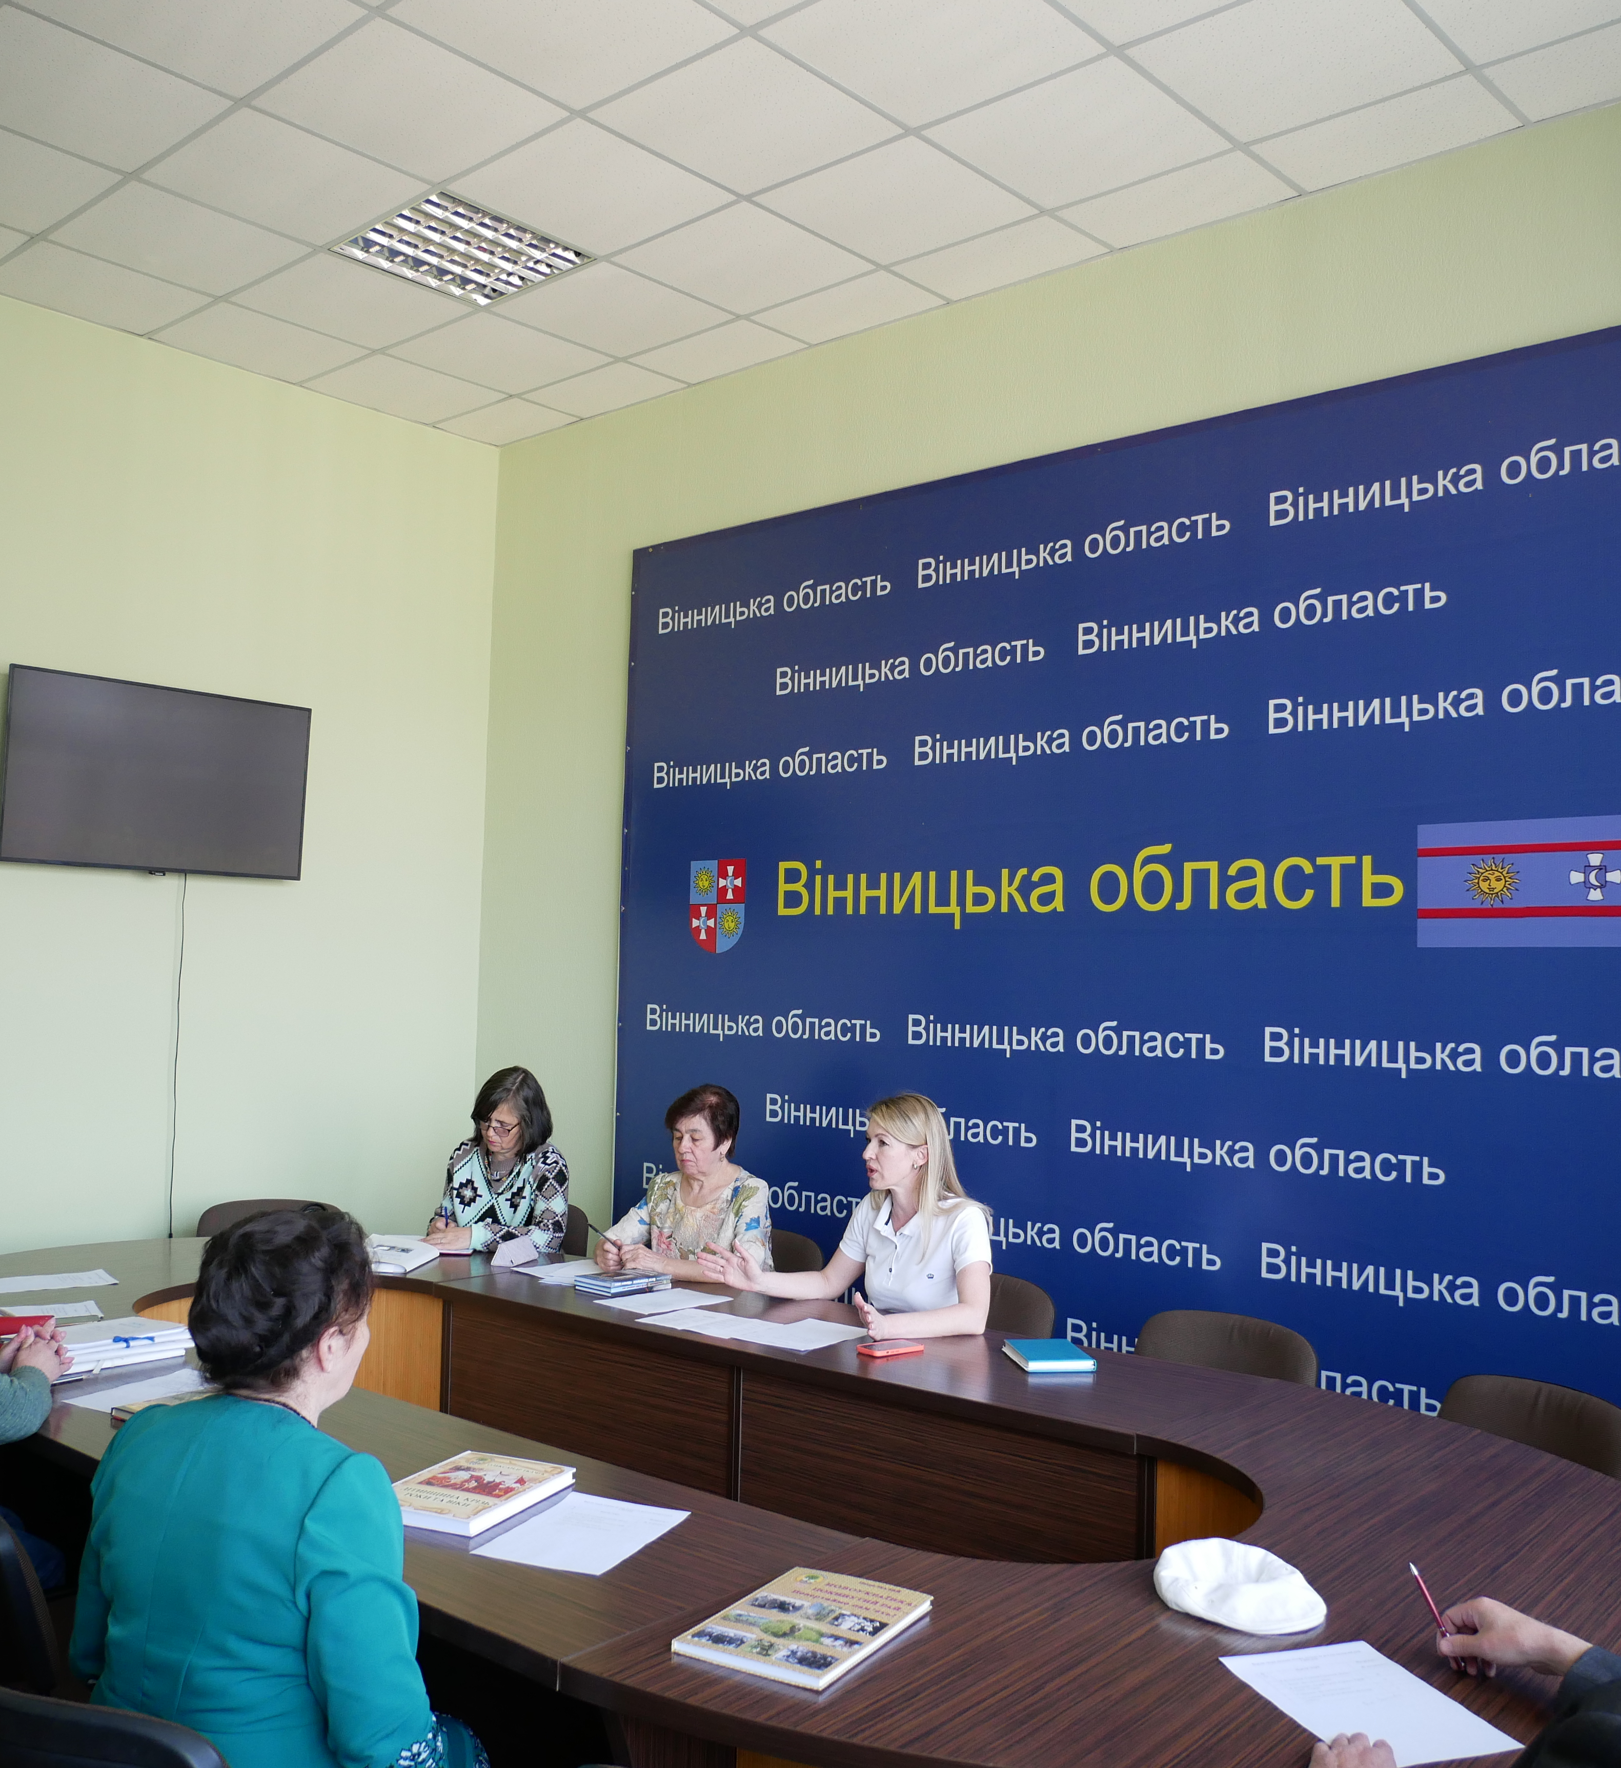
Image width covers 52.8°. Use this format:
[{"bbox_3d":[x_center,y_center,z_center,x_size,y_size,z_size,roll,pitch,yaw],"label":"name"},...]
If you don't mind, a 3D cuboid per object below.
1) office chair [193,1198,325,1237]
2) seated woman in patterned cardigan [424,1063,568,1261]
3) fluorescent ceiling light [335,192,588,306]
[{"bbox_3d":[-1.742,1.426,5.040,0.500,0.820,0.560,1,-3,-6],"label":"office chair"},{"bbox_3d":[-0.994,1.214,5.057,0.490,1.270,0.650,0,-3,14],"label":"seated woman in patterned cardigan"},{"bbox_3d":[-1.078,-1.964,4.999,0.585,0.070,0.585,-1,-4,42],"label":"fluorescent ceiling light"}]

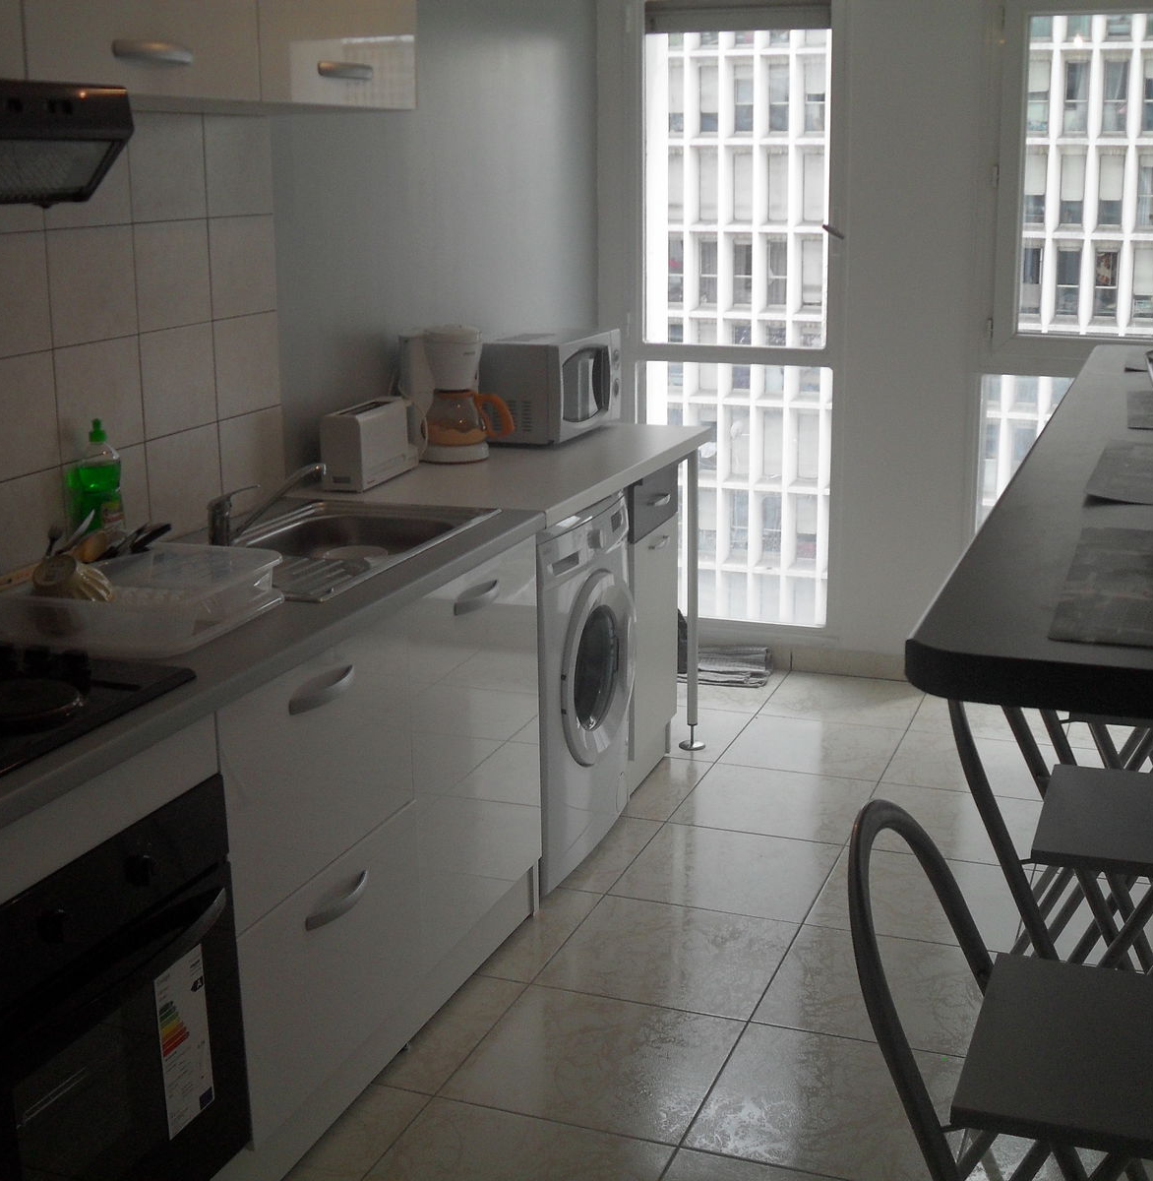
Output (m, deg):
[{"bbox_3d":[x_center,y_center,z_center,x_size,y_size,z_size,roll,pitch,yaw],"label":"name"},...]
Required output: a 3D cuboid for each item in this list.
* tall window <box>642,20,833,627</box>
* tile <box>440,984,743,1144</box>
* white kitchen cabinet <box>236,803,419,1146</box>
[{"bbox_3d":[0.533,-0.850,5.239,0.670,1.985,0.100,5,15,20],"label":"tall window"},{"bbox_3d":[0.041,0.882,2.988,0.450,0.010,0.444,5,16,21],"label":"tile"},{"bbox_3d":[-0.643,0.603,2.770,0.560,0.366,0.600,5,15,20],"label":"white kitchen cabinet"}]

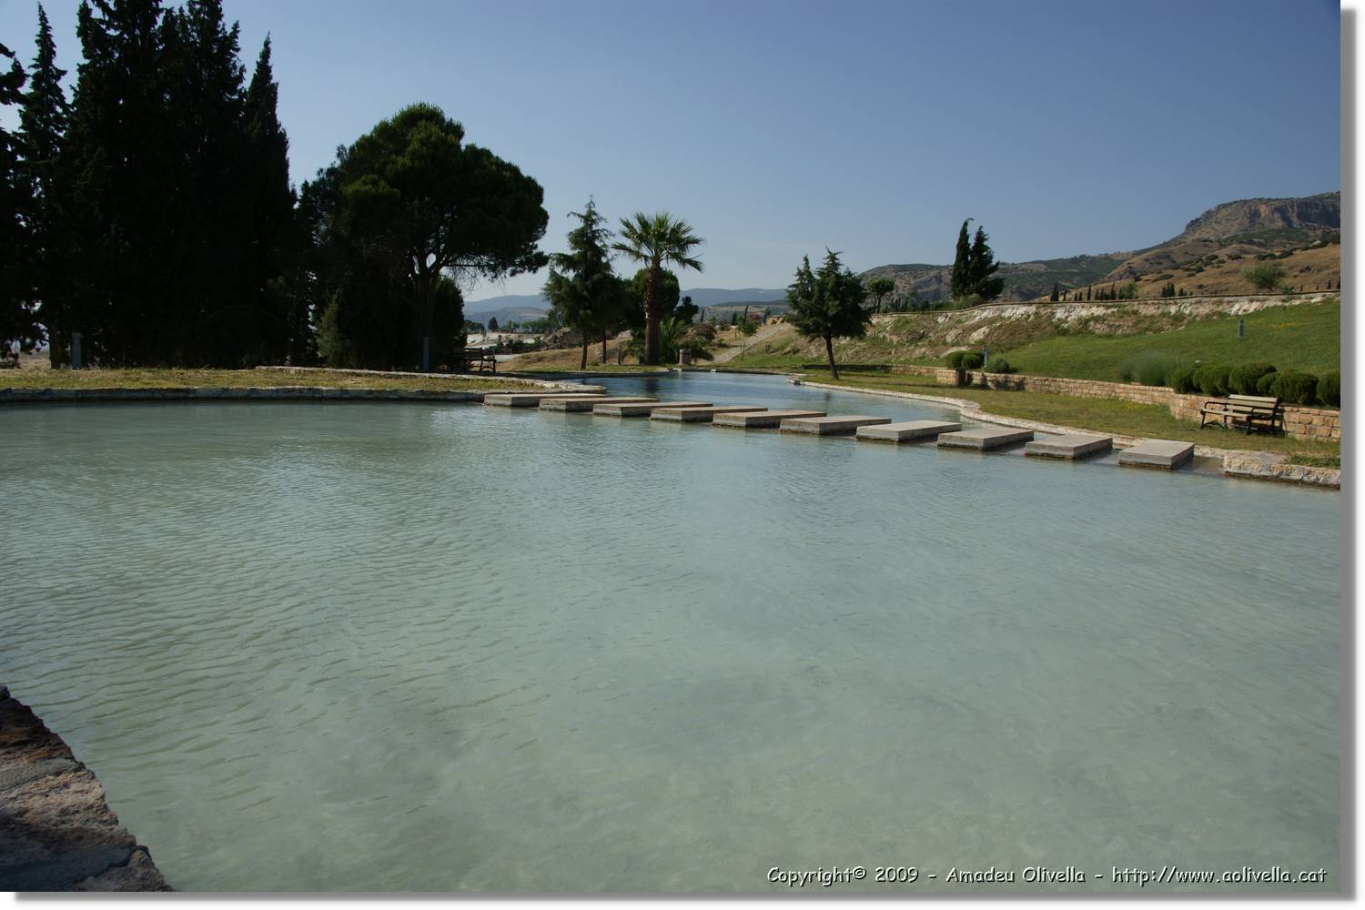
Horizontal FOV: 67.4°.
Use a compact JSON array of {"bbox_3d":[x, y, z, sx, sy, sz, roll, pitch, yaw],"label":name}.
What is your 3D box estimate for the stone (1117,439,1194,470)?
[{"bbox_3d":[9.503,-0.024,20.364,0.920,0.230,3.800,7,7,31],"label":"stone"}]

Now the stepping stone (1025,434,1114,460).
[{"bbox_3d":[8.042,-0.187,21.166,0.920,0.230,3.800,7,7,32],"label":"stepping stone"}]

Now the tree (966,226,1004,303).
[{"bbox_3d":[28.107,-17.723,95.000,3.400,7.100,3.400,3,7,0],"label":"tree"}]

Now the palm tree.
[{"bbox_3d":[-1.261,-8.373,51.500,4.500,7.600,4.500,3,7,0],"label":"palm tree"}]

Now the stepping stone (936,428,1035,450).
[{"bbox_3d":[6.451,-0.355,21.531,0.889,0.214,3.587,7,8,33],"label":"stepping stone"}]

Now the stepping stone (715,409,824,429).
[{"bbox_3d":[2.127,-0.855,23.888,0.889,0.214,3.587,8,8,37],"label":"stepping stone"}]

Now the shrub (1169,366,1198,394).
[{"bbox_3d":[15.520,-2.329,31.698,0.880,0.880,0.880,3,6,2],"label":"shrub"}]

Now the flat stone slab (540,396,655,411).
[{"bbox_3d":[-2.113,-1.331,26.878,0.920,0.230,3.800,7,7,34],"label":"flat stone slab"}]

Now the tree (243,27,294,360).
[{"bbox_3d":[-13.390,-8.203,33.000,1.750,10.600,1.750,3,7,0],"label":"tree"}]

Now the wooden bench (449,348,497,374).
[{"bbox_3d":[-8.031,-3.660,39.382,0.700,0.830,1.827,6,7,27],"label":"wooden bench"}]

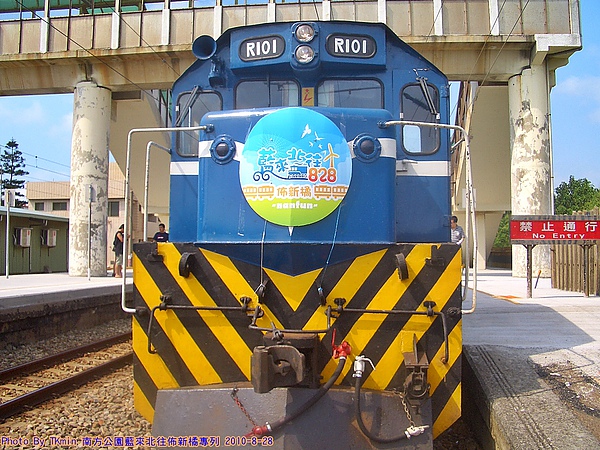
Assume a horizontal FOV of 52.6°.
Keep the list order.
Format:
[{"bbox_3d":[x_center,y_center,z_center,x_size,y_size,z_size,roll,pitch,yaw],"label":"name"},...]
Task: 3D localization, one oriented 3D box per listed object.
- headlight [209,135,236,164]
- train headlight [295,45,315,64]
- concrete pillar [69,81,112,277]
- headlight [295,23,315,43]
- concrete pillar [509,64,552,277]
[{"bbox_3d":[-0.613,-0.598,4.820,0.215,0.225,0.110,-1,-4,17],"label":"headlight"},{"bbox_3d":[0.045,-1.596,5.680,0.180,0.175,0.090,0,-4,5],"label":"train headlight"},{"bbox_3d":[-6.817,-1.483,19.764,1.221,6.293,1.221,0,-4,5],"label":"concrete pillar"},{"bbox_3d":[0.047,-1.802,5.710,0.180,0.175,0.090,0,-4,5],"label":"headlight"},{"bbox_3d":[7.068,-1.641,18.665,1.183,6.466,1.183,0,-4,5],"label":"concrete pillar"}]

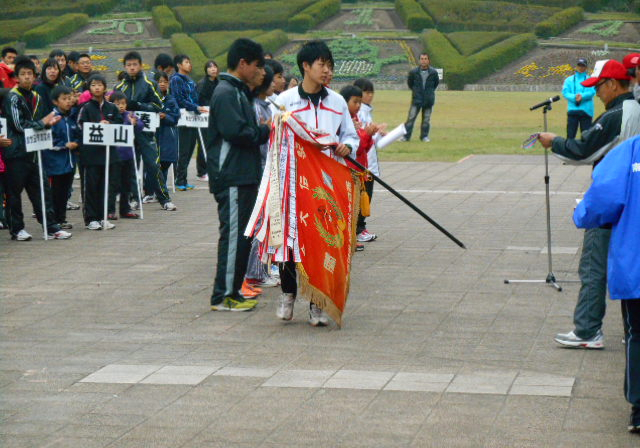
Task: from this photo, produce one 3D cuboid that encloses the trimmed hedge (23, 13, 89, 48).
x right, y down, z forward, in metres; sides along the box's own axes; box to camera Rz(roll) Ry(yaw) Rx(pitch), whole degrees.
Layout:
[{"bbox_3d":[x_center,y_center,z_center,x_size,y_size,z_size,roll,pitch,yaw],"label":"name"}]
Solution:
[{"bbox_3d":[-14.365,-10.509,121.500,1.200,2.000,5.000,3,5,33],"label":"trimmed hedge"}]

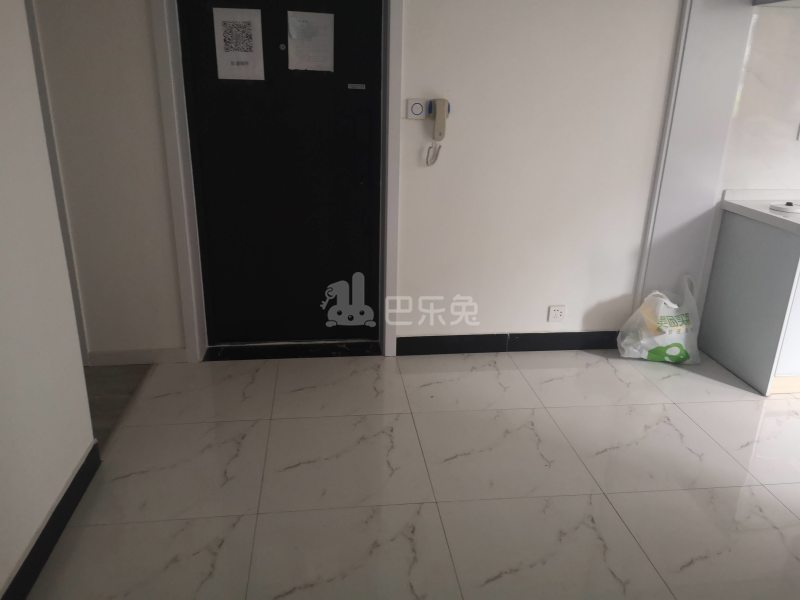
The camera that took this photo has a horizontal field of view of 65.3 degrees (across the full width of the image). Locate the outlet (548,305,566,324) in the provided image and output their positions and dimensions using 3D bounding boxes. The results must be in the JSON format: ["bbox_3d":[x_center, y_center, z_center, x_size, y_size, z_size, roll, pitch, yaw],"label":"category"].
[{"bbox_3d":[0.824,0.071,3.256,0.087,0.087,0.012,-1,20,-7],"label":"outlet"}]

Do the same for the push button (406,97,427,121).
[{"bbox_3d":[0.076,-0.860,2.816,0.086,0.088,0.012,-1,20,-7],"label":"push button"}]

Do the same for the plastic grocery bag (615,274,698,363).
[{"bbox_3d":[1.353,0.097,3.222,0.400,0.425,0.180,4,20,6],"label":"plastic grocery bag"}]

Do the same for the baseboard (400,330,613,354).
[{"bbox_3d":[0.615,0.223,3.287,1.268,0.108,0.014,-1,20,-7],"label":"baseboard"}]

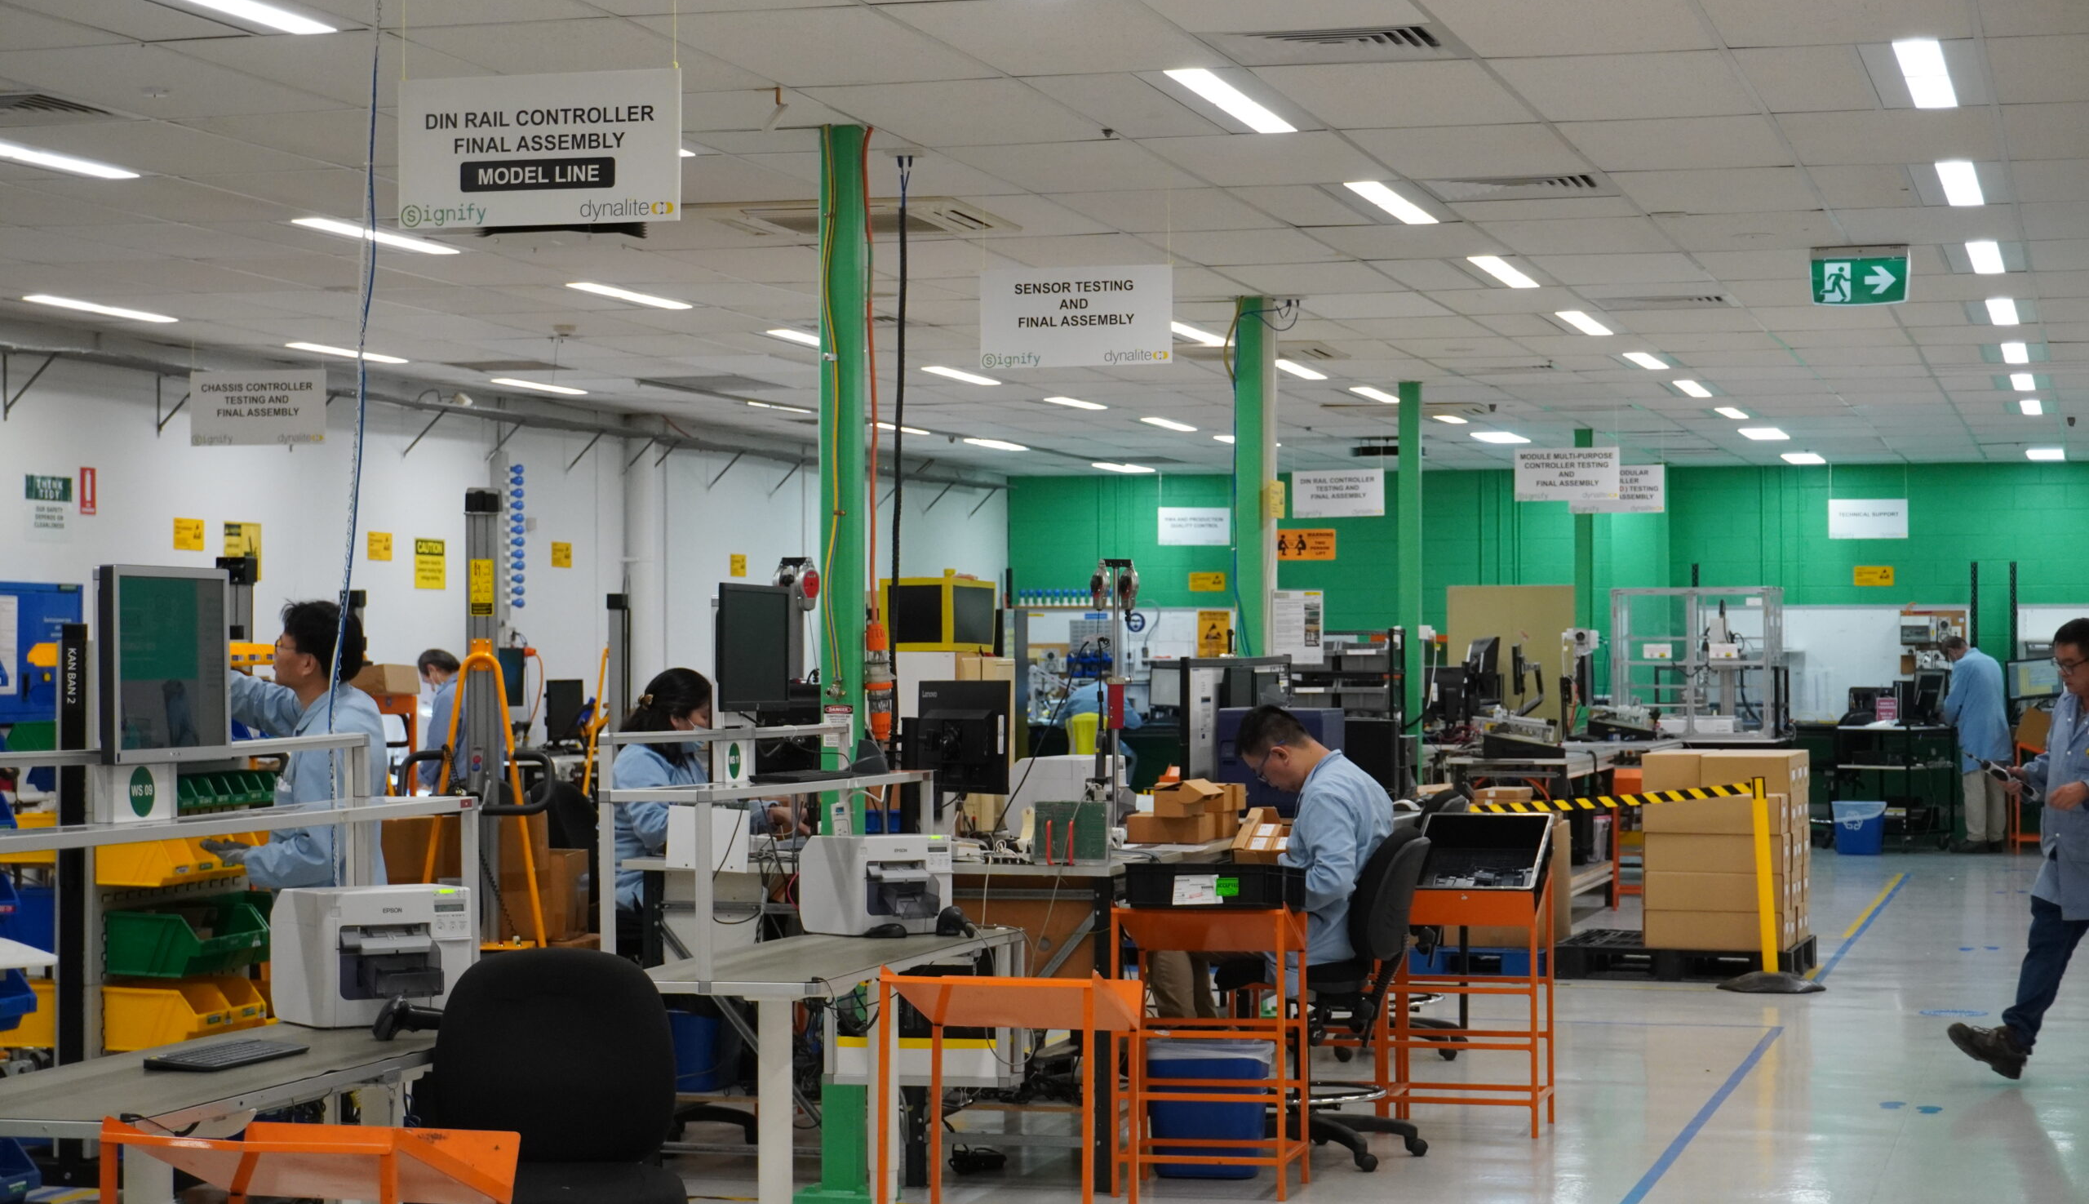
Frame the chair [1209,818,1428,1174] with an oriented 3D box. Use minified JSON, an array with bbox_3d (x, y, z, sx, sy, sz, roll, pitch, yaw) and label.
[{"bbox_3d":[0.840,1.180,11.280,0.680,1.000,0.640,0,-1,16],"label":"chair"}]

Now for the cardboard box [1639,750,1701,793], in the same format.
[{"bbox_3d":[3.020,0.812,17.680,0.275,0.178,0.380,0,-1,18],"label":"cardboard box"}]

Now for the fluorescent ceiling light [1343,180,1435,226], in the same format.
[{"bbox_3d":[1.182,-1.351,12.578,0.125,0.045,1.200,0,-1,16],"label":"fluorescent ceiling light"}]

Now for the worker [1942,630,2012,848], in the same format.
[{"bbox_3d":[7.020,1.051,28.000,0.500,1.660,0.500,-1,-1,40],"label":"worker"}]

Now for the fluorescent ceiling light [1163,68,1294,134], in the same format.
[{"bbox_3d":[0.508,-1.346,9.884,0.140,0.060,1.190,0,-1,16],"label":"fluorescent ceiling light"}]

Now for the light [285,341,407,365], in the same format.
[{"bbox_3d":[-3.547,-1.272,18.927,0.140,0.045,1.200,0,-1,16],"label":"light"}]

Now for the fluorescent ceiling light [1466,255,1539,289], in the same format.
[{"bbox_3d":[1.850,-1.323,14.909,0.125,0.045,1.200,0,-1,16],"label":"fluorescent ceiling light"}]

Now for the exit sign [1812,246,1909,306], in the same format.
[{"bbox_3d":[3.062,-1.223,13.942,0.360,0.215,0.090,0,-1,16],"label":"exit sign"}]

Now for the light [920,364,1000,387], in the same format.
[{"bbox_3d":[-0.457,-1.262,20.561,0.113,0.060,1.160,0,-1,16],"label":"light"}]

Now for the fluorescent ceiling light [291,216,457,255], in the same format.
[{"bbox_3d":[-2.454,-1.357,13.698,0.113,0.060,1.160,0,-1,16],"label":"fluorescent ceiling light"}]

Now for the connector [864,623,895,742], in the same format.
[{"bbox_3d":[-0.461,0.223,10.330,0.080,0.335,0.080,0,-1,16],"label":"connector"}]

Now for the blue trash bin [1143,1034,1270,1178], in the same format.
[{"bbox_3d":[0.507,1.532,11.240,0.355,0.390,0.260,0,-1,16],"label":"blue trash bin"}]

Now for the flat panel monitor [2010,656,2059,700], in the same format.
[{"bbox_3d":[7.670,0.592,28.700,0.460,0.315,0.070,0,-1,16],"label":"flat panel monitor"}]

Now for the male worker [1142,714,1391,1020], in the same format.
[{"bbox_3d":[0.717,0.864,11.666,0.770,1.075,0.500,0,-1,16],"label":"male worker"}]

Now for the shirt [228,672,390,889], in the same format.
[{"bbox_3d":[-1.940,0.475,9.680,0.500,0.590,0.500,0,-1,-7],"label":"shirt"}]

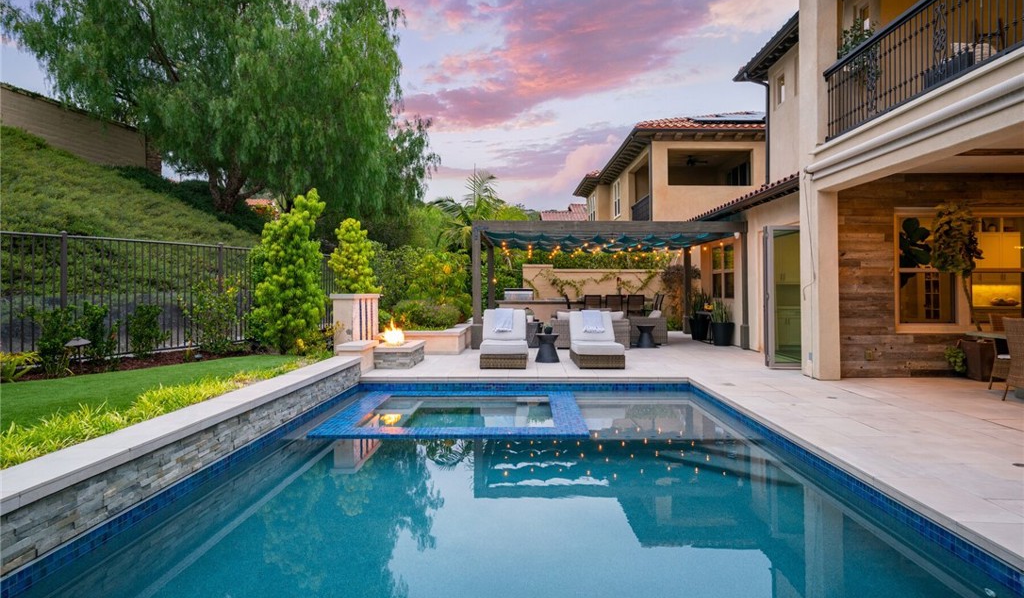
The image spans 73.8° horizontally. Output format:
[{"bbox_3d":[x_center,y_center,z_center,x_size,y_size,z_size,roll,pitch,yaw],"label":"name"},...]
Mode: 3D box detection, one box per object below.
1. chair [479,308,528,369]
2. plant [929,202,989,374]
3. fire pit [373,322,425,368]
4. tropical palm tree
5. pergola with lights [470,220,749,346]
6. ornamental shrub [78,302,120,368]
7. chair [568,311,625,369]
[{"bbox_3d":[-0.137,0.695,12.397,0.789,0.951,1.872,0,1,0],"label":"chair"},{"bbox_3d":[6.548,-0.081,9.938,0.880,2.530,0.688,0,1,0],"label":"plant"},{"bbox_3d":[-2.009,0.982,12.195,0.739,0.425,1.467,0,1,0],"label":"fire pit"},{"bbox_3d":[-0.970,-1.250,20.300,3.000,4.600,3.000,0,1,0],"label":"tropical palm tree"},{"bbox_3d":[2.297,-0.334,18.418,6.274,2.904,6.021,0,1,1],"label":"pergola with lights"},{"bbox_3d":[-4.860,0.430,8.030,0.450,0.780,0.480,0,1,22],"label":"ornamental shrub"},{"bbox_3d":[1.523,0.695,12.397,0.779,0.941,1.872,0,1,0],"label":"chair"}]

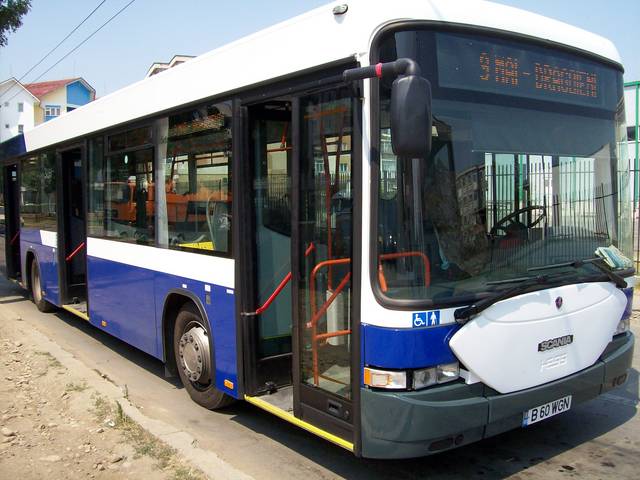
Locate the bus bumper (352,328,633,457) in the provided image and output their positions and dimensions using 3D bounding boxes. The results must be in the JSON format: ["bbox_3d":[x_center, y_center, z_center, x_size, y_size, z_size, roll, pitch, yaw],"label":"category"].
[{"bbox_3d":[1.389,1.043,4.590,2.500,0.470,0.440,-3,4,-35],"label":"bus bumper"}]

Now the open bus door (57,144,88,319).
[{"bbox_3d":[-3.341,-0.135,9.158,0.180,2.280,1.380,-3,4,-35],"label":"open bus door"}]

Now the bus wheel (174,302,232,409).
[{"bbox_3d":[-0.997,1.016,6.088,0.300,0.950,0.950,-3,4,-35],"label":"bus wheel"}]

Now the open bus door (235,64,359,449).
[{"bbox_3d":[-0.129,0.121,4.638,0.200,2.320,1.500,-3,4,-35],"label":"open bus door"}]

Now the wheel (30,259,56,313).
[{"bbox_3d":[-4.545,0.728,11.152,0.320,0.950,0.940,-3,4,-35],"label":"wheel"}]

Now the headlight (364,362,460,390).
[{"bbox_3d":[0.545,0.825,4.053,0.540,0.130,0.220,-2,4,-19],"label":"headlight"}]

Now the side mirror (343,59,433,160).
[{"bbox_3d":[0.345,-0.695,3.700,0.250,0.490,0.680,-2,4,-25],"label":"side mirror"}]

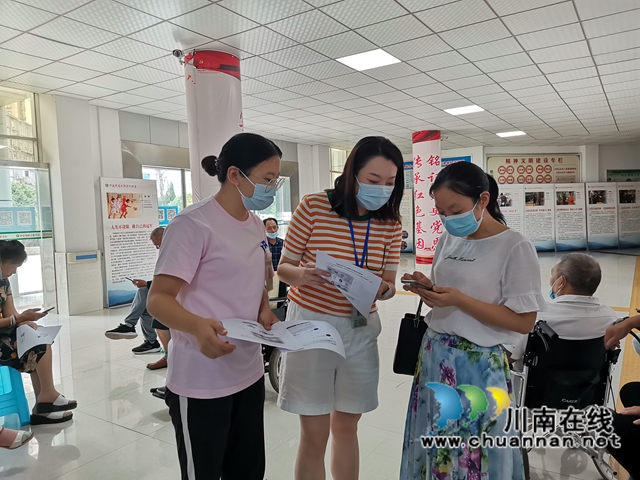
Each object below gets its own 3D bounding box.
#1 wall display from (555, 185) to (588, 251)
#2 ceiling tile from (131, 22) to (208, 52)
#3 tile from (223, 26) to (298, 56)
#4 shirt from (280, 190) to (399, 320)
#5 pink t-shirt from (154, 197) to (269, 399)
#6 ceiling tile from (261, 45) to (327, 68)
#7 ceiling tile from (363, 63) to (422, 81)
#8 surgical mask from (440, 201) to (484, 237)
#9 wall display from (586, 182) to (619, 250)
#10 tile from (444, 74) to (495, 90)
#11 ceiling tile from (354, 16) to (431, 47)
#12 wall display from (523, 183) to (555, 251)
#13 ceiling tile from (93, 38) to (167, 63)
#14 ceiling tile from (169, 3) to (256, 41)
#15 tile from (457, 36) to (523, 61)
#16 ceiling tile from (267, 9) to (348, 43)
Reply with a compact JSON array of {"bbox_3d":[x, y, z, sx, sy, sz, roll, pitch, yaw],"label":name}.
[{"bbox_3d":[7.158,-0.634,13.712,0.920,1.910,0.050,-1,3,8],"label":"wall display"},{"bbox_3d":[-1.437,-1.951,4.632,0.600,0.020,0.600,0,4,34],"label":"ceiling tile"},{"bbox_3d":[-0.611,-1.990,4.797,0.600,0.020,0.600,1,4,34],"label":"tile"},{"bbox_3d":[0.077,0.045,1.730,0.420,0.440,0.250,-3,6,-17],"label":"shirt"},{"bbox_3d":[-0.307,0.135,1.482,0.300,0.620,0.460,0,4,29],"label":"pink t-shirt"},{"bbox_3d":[-0.272,-2.023,5.295,0.600,0.030,0.600,0,4,34],"label":"ceiling tile"},{"bbox_3d":[0.899,-2.105,5.984,0.600,0.020,0.600,0,4,34],"label":"ceiling tile"},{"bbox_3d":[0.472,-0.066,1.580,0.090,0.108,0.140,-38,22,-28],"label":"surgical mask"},{"bbox_3d":[8.167,-0.679,13.875,0.890,1.960,0.050,-2,3,-7],"label":"wall display"},{"bbox_3d":[2.051,-2.175,6.619,0.600,0.020,0.600,1,4,34],"label":"tile"},{"bbox_3d":[0.727,-2.025,4.657,0.600,0.020,0.600,0,4,34],"label":"ceiling tile"},{"bbox_3d":[6.369,-0.626,13.911,0.890,1.960,0.050,-2,3,-7],"label":"wall display"},{"bbox_3d":[-1.936,-1.955,4.965,0.600,0.020,0.600,0,4,34],"label":"ceiling tile"},{"bbox_3d":[-0.938,-1.948,4.299,0.600,0.020,0.600,0,4,34],"label":"ceiling tile"},{"bbox_3d":[1.877,-2.095,5.274,0.600,0.020,0.600,0,4,34],"label":"tile"},{"bbox_3d":[-0.105,-1.983,4.464,0.600,0.030,0.600,0,4,34],"label":"ceiling tile"}]

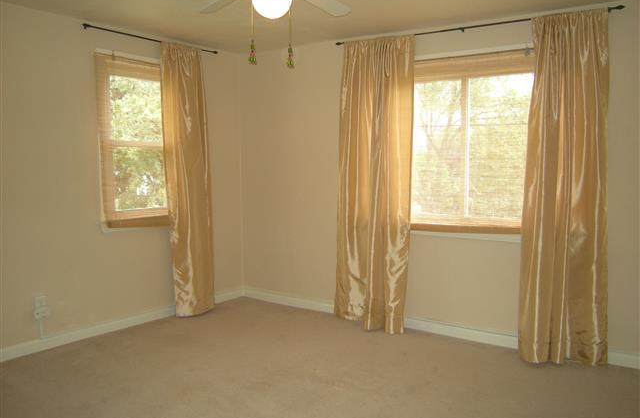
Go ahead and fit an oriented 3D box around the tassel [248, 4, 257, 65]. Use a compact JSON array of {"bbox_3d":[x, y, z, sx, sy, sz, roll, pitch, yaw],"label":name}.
[{"bbox_3d":[-0.316,-0.815,2.420,0.034,0.282,0.034,0,5,0],"label":"tassel"}]

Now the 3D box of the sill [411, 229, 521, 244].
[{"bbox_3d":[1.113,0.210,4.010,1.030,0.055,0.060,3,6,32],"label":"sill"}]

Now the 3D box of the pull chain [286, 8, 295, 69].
[{"bbox_3d":[-0.138,-0.796,2.420,0.034,0.282,0.034,0,5,0],"label":"pull chain"}]

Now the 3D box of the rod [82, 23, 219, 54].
[{"bbox_3d":[-1.348,-1.375,4.286,0.090,0.060,1.260,5,7,40],"label":"rod"}]

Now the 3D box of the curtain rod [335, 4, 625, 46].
[{"bbox_3d":[1.042,-1.331,3.869,2.140,0.060,0.090,3,6,32],"label":"curtain rod"}]

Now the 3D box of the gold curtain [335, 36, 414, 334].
[{"bbox_3d":[0.417,-0.190,4.322,0.680,2.370,0.150,3,6,32],"label":"gold curtain"}]

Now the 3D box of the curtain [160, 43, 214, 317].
[{"bbox_3d":[-1.146,-0.220,4.610,0.130,2.370,0.510,5,7,40],"label":"curtain"}]

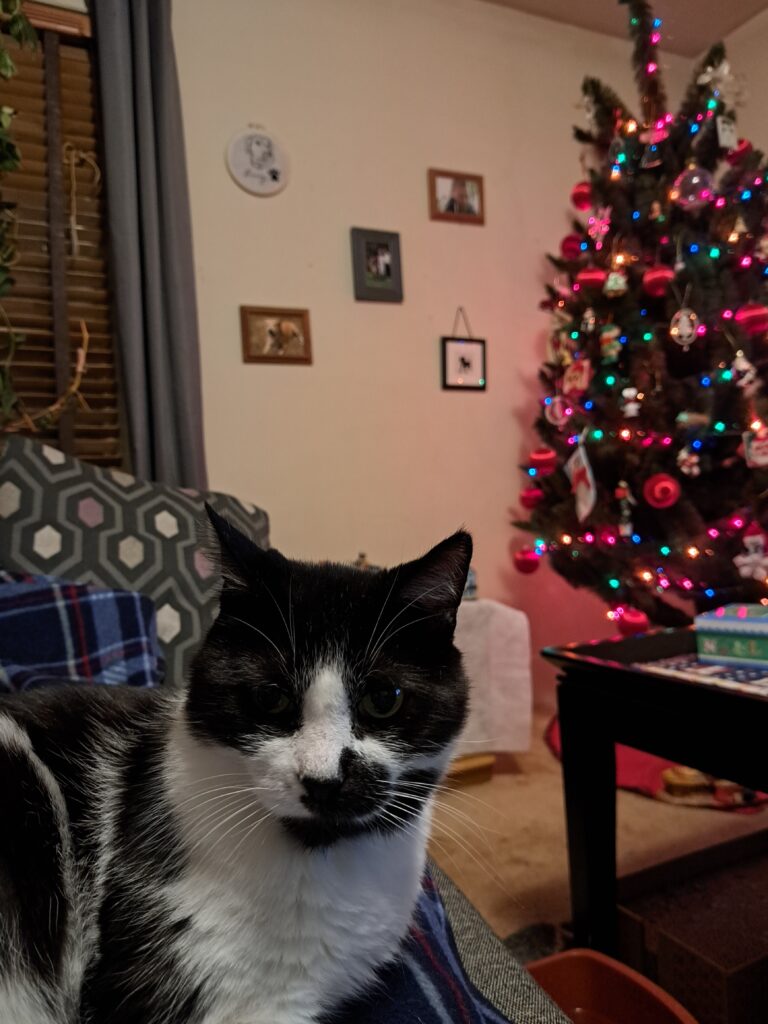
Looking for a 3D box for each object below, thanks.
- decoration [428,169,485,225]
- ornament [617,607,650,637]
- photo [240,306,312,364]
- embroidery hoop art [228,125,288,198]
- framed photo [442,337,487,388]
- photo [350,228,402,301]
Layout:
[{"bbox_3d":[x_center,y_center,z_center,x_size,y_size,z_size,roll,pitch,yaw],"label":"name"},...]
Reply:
[{"bbox_3d":[0.240,-1.030,2.329,0.206,0.161,0.018,-5,4,-25],"label":"decoration"},{"bbox_3d":[0.668,0.296,1.900,0.082,0.085,0.082,-4,4,-25],"label":"ornament"},{"bbox_3d":[-0.313,-0.517,2.088,0.207,0.163,0.018,-5,4,-25],"label":"photo"},{"bbox_3d":[-0.364,-1.009,2.045,0.192,0.200,0.016,-4,4,-25],"label":"embroidery hoop art"},{"bbox_3d":[0.269,-0.491,2.364,0.166,0.167,0.018,-3,3,-25],"label":"framed photo"},{"bbox_3d":[-0.020,-0.767,2.217,0.164,0.220,0.018,-5,4,-25],"label":"photo"}]

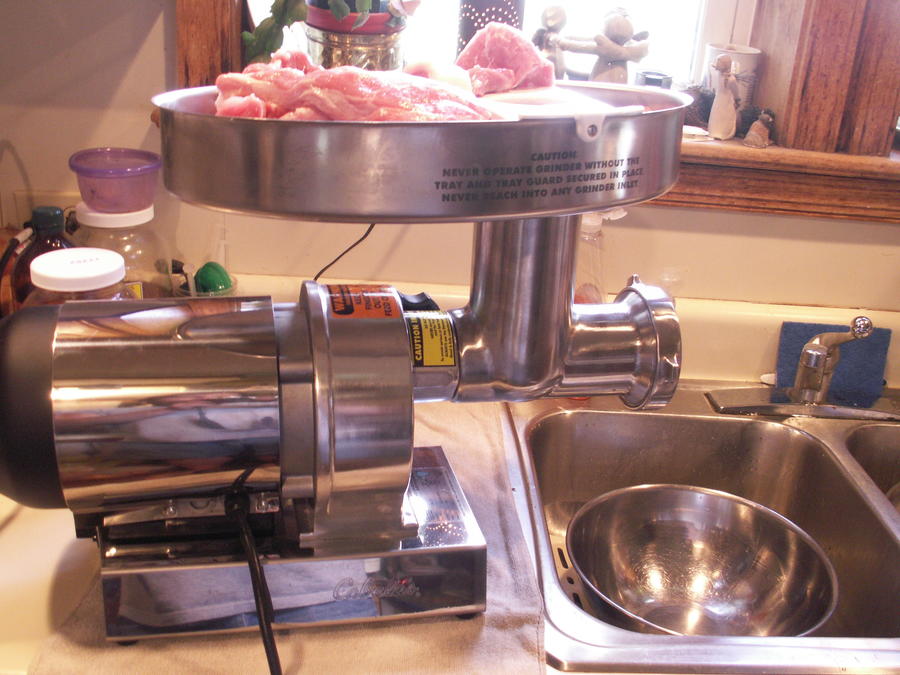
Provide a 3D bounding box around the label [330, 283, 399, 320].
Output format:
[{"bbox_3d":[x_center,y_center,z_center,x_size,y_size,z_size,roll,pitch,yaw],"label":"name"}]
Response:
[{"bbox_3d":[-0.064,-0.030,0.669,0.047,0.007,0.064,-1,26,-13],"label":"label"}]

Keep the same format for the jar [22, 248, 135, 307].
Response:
[{"bbox_3d":[-0.358,0.021,0.896,0.110,0.195,0.110,3,22,-2],"label":"jar"}]

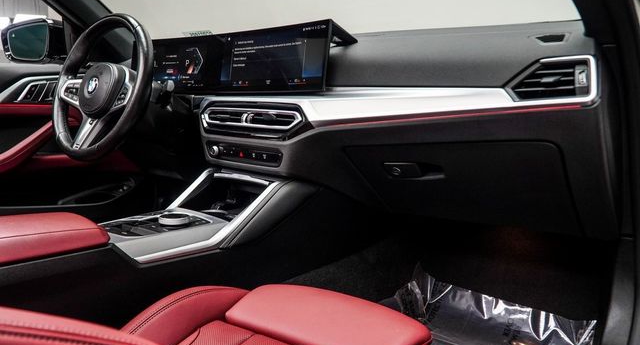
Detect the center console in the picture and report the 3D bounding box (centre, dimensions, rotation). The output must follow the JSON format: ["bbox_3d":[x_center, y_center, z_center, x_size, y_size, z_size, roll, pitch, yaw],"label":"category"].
[{"bbox_3d":[-0.272,0.064,1.016,0.230,0.100,0.340,6,10,35],"label":"center console"}]

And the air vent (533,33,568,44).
[{"bbox_3d":[0.354,-0.206,0.815,0.056,0.014,0.035,7,-9,40],"label":"air vent"}]

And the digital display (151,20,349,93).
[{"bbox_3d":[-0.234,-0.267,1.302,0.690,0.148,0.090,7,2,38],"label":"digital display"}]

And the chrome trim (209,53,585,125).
[{"bbox_3d":[0.048,-0.140,0.984,0.840,0.105,0.085,7,6,39],"label":"chrome trim"}]

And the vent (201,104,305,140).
[{"bbox_3d":[-0.145,-0.115,1.166,0.287,0.070,0.045,7,6,40],"label":"vent"}]

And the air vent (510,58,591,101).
[{"bbox_3d":[0.334,-0.132,0.777,0.127,0.062,0.040,8,4,43],"label":"air vent"}]

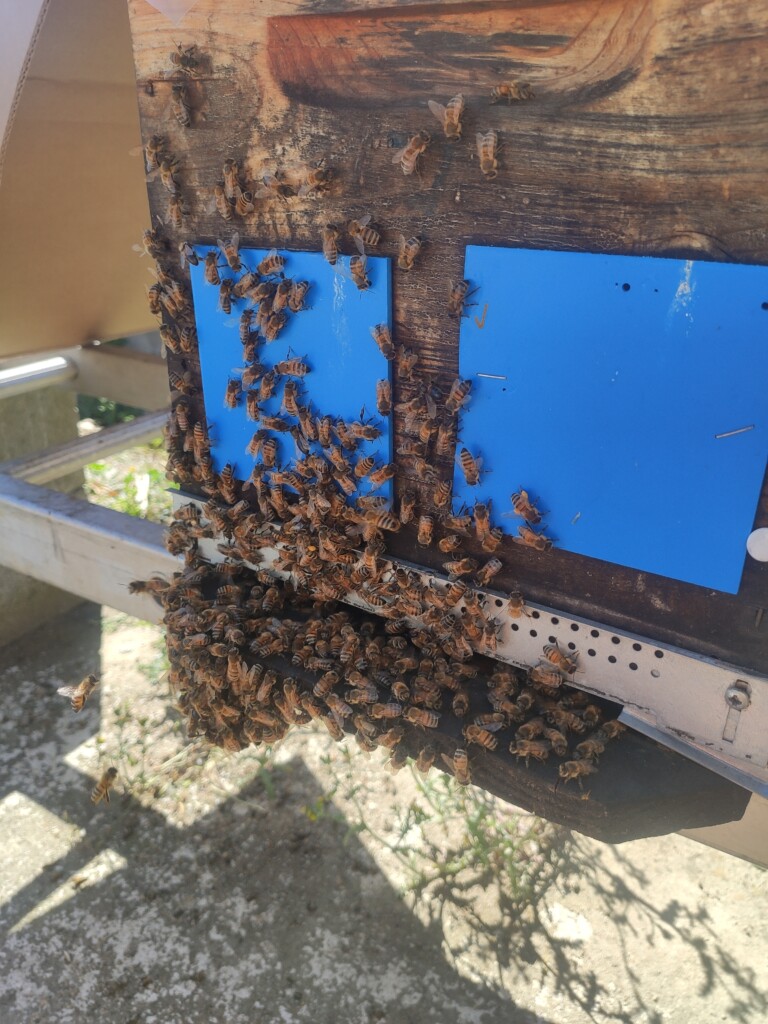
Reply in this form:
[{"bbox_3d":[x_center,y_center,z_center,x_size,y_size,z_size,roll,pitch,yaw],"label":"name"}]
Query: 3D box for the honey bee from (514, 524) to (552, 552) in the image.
[{"bbox_3d":[0.054,0.010,0.274,0.013,0.007,0.005,23,31,25],"label":"honey bee"}]

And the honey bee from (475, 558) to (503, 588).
[{"bbox_3d":[0.040,0.023,0.295,0.006,0.013,0.005,43,39,11],"label":"honey bee"}]

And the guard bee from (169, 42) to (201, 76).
[{"bbox_3d":[-0.074,-0.168,0.287,0.014,0.008,0.005,25,32,24],"label":"guard bee"}]

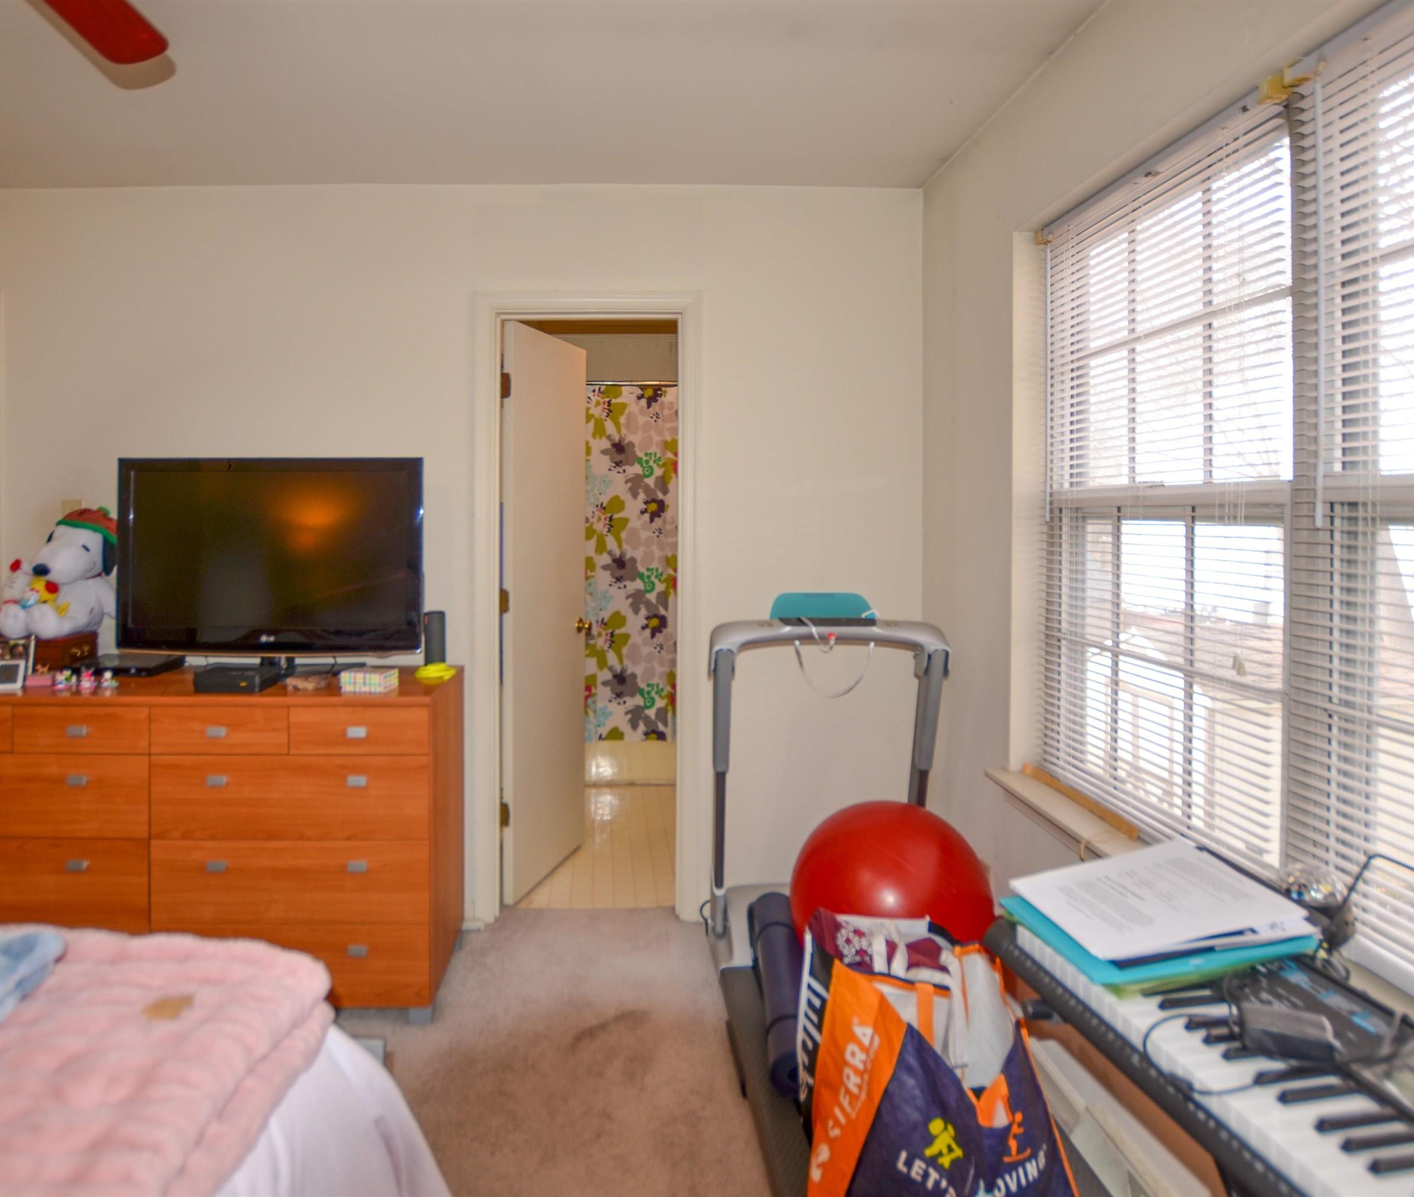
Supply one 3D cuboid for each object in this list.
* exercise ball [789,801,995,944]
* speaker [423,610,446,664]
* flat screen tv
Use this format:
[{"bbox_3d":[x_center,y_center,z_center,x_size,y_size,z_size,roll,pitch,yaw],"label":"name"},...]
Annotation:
[{"bbox_3d":[0.502,0.839,2.072,0.540,0.540,0.540,0,3,0],"label":"exercise ball"},{"bbox_3d":[-0.871,0.134,2.410,0.070,0.178,0.070,1,4,21],"label":"speaker"},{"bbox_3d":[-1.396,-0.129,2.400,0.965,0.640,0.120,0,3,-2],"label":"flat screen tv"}]

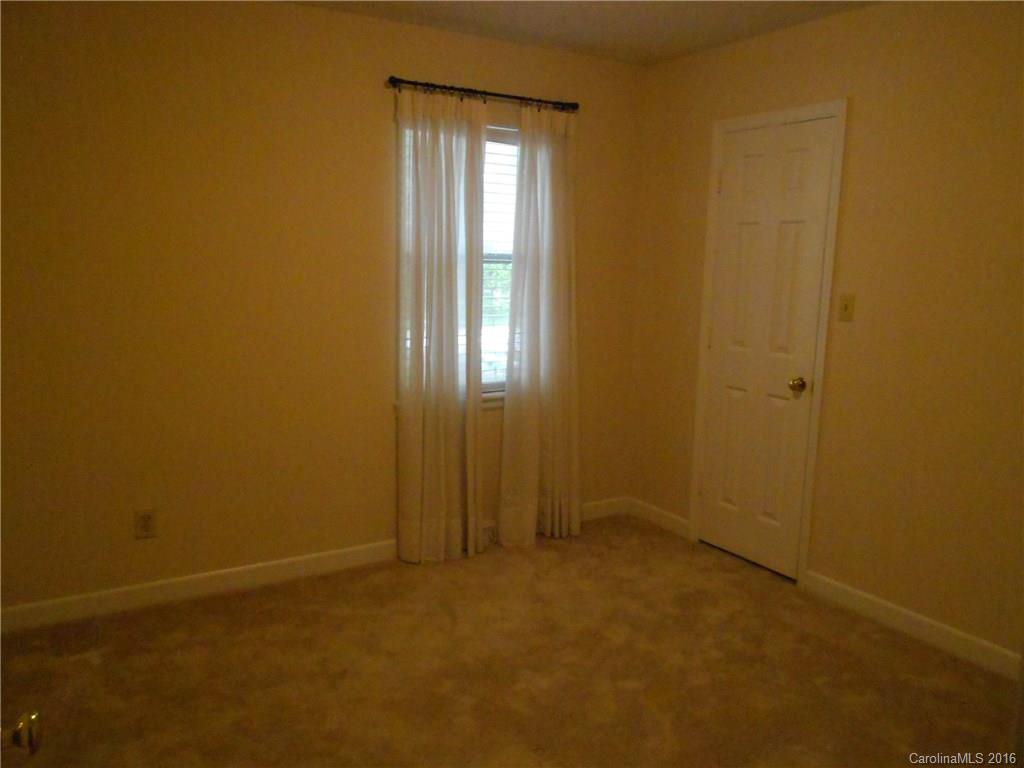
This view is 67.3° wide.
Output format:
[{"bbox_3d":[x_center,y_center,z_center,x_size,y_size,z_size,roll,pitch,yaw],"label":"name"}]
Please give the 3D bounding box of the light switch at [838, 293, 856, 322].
[{"bbox_3d":[1.375,-0.312,3.155,0.015,0.115,0.072,-5,11,-31],"label":"light switch"}]

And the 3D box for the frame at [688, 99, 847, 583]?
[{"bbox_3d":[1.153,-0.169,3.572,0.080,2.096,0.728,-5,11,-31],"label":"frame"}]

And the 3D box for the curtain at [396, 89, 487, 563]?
[{"bbox_3d":[-0.319,-0.219,3.584,0.455,2.130,0.110,-5,11,-31],"label":"curtain"}]

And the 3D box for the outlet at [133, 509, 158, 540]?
[{"bbox_3d":[-1.474,0.565,3.097,0.071,0.114,0.012,-5,11,-31],"label":"outlet"}]

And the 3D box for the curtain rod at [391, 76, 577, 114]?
[{"bbox_3d":[-0.104,-1.322,3.549,1.000,0.050,0.085,-5,11,-31],"label":"curtain rod"}]

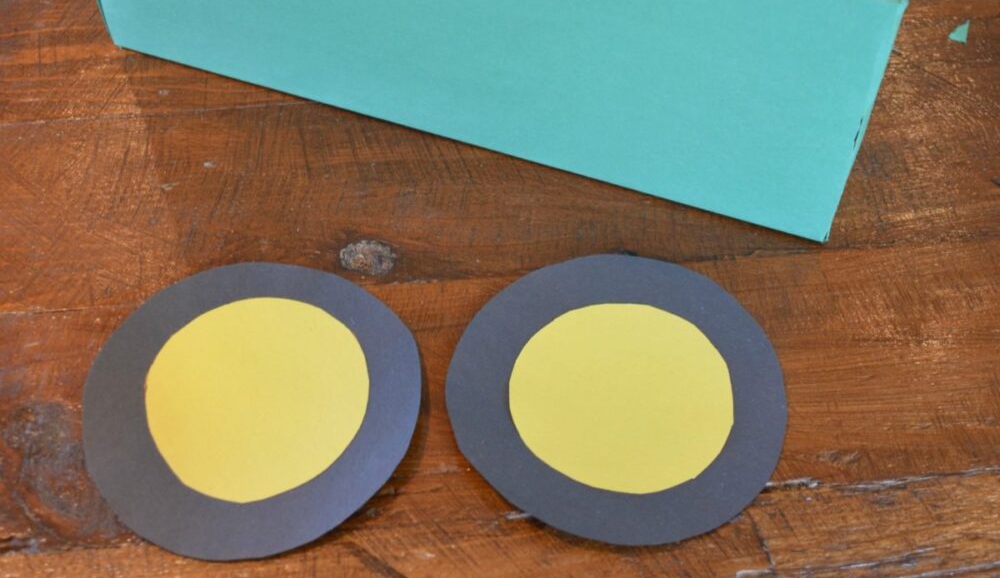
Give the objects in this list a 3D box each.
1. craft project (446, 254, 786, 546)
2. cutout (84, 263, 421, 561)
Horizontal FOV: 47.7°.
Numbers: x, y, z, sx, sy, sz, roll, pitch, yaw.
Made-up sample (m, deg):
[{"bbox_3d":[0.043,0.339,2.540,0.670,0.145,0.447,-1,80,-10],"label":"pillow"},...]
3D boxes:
[{"bbox_3d":[0.047,0.038,0.463,0.139,0.006,0.139,-2,55,0],"label":"craft project"},{"bbox_3d":[-0.102,0.043,0.465,0.139,0.006,0.140,-2,55,0],"label":"cutout"}]

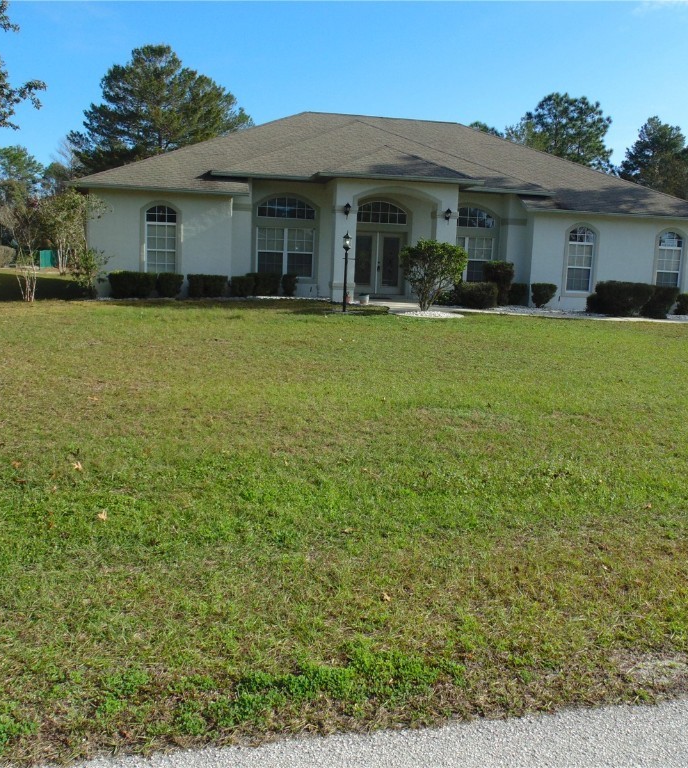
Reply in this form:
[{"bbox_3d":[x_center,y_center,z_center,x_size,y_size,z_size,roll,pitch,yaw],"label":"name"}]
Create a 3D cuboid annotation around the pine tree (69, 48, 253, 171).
[{"bbox_3d":[-11.365,-13.297,48.974,10.600,14.000,10.000,1,8,-12],"label":"pine tree"}]

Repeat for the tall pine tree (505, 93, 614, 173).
[{"bbox_3d":[15.527,-13.656,57.985,7.600,14.300,7.600,1,8,-10],"label":"tall pine tree"}]

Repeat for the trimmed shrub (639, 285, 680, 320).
[{"bbox_3d":[10.263,-2.643,25.900,1.120,1.020,1.050,1,8,-10],"label":"trimmed shrub"}]

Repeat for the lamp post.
[{"bbox_3d":[0.083,-3.113,22.200,0.220,2.200,0.220,1,8,-12],"label":"lamp post"}]

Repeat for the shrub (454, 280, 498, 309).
[{"bbox_3d":[4.164,-2.781,25.100,1.350,0.850,1.100,1,8,-12],"label":"shrub"}]

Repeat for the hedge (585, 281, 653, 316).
[{"bbox_3d":[8.968,-2.767,26.000,1.850,1.130,1.150,1,8,-10],"label":"hedge"}]

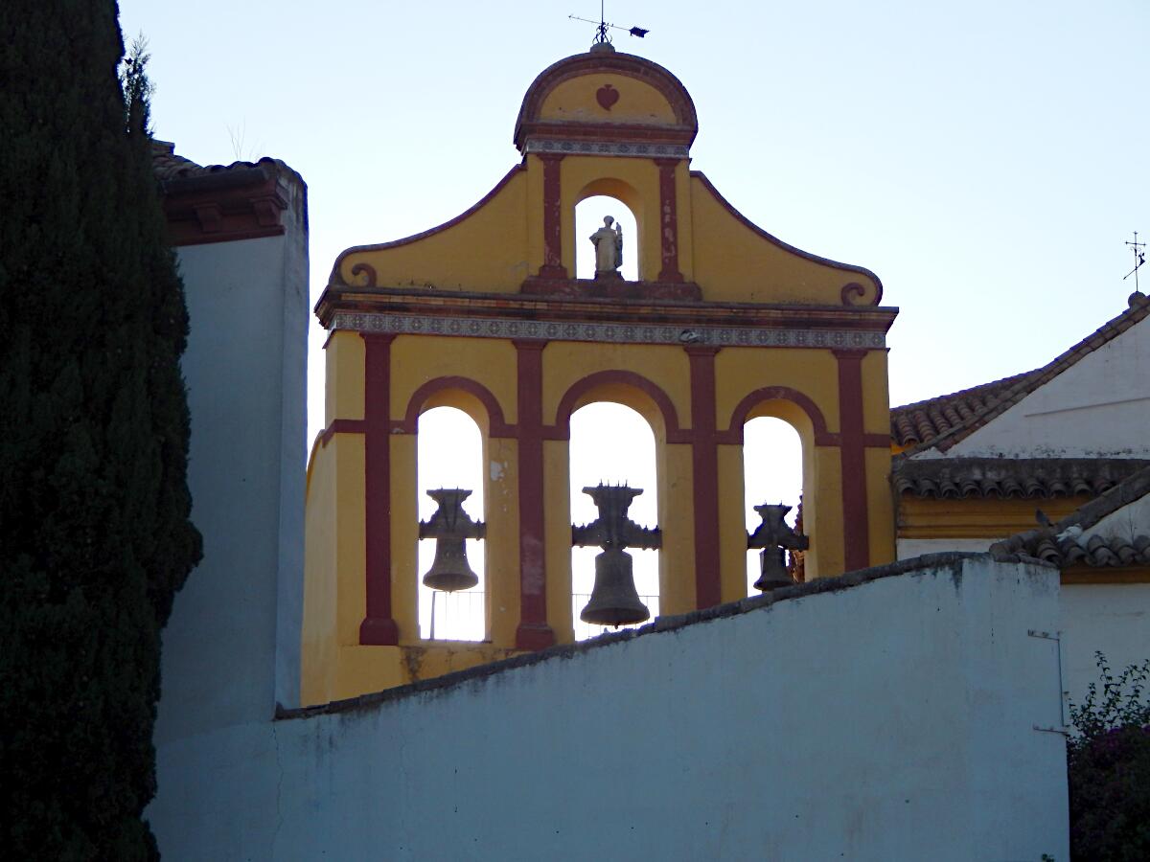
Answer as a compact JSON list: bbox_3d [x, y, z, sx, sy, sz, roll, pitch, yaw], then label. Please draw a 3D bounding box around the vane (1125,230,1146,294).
[{"bbox_3d":[6.065,-1.828,47.663,0.240,0.705,0.580,4,-18,-15],"label":"vane"}]

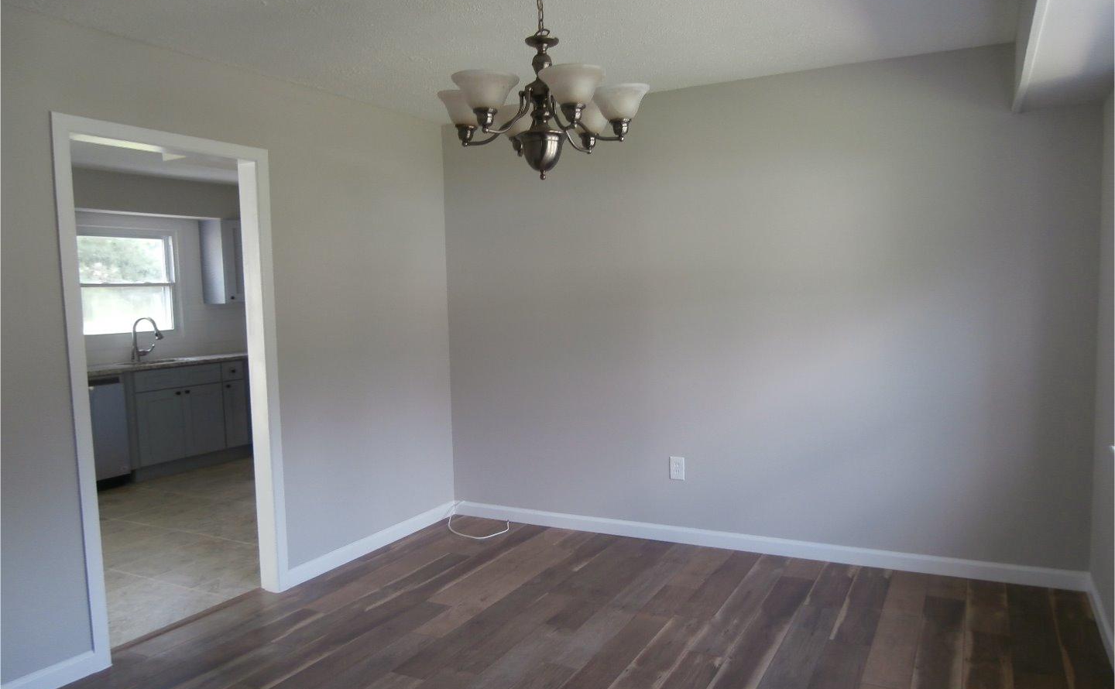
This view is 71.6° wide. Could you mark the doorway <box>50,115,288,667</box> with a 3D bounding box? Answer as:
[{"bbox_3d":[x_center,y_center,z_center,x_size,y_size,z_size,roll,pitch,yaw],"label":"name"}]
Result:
[{"bbox_3d":[-1.621,0.168,3.307,0.140,2.097,0.949,0,4,28],"label":"doorway"}]

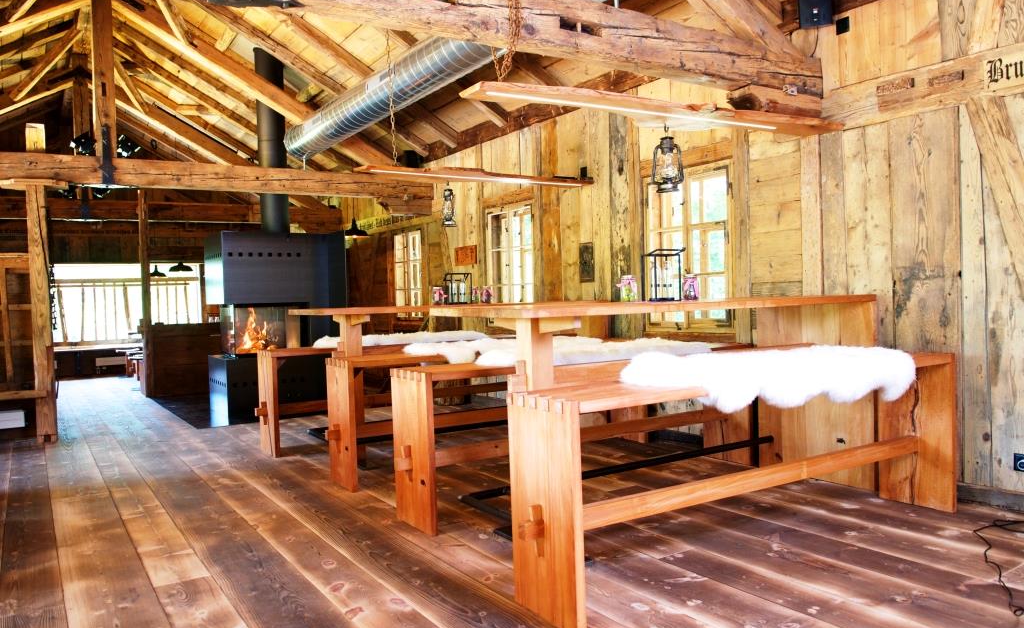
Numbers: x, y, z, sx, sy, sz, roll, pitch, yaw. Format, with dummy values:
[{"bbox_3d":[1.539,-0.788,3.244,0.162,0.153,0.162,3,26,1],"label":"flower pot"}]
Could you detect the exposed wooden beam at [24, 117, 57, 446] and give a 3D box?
[{"bbox_3d":[-4.161,-0.270,6.301,0.165,2.780,0.160,-2,1,-33],"label":"exposed wooden beam"}]

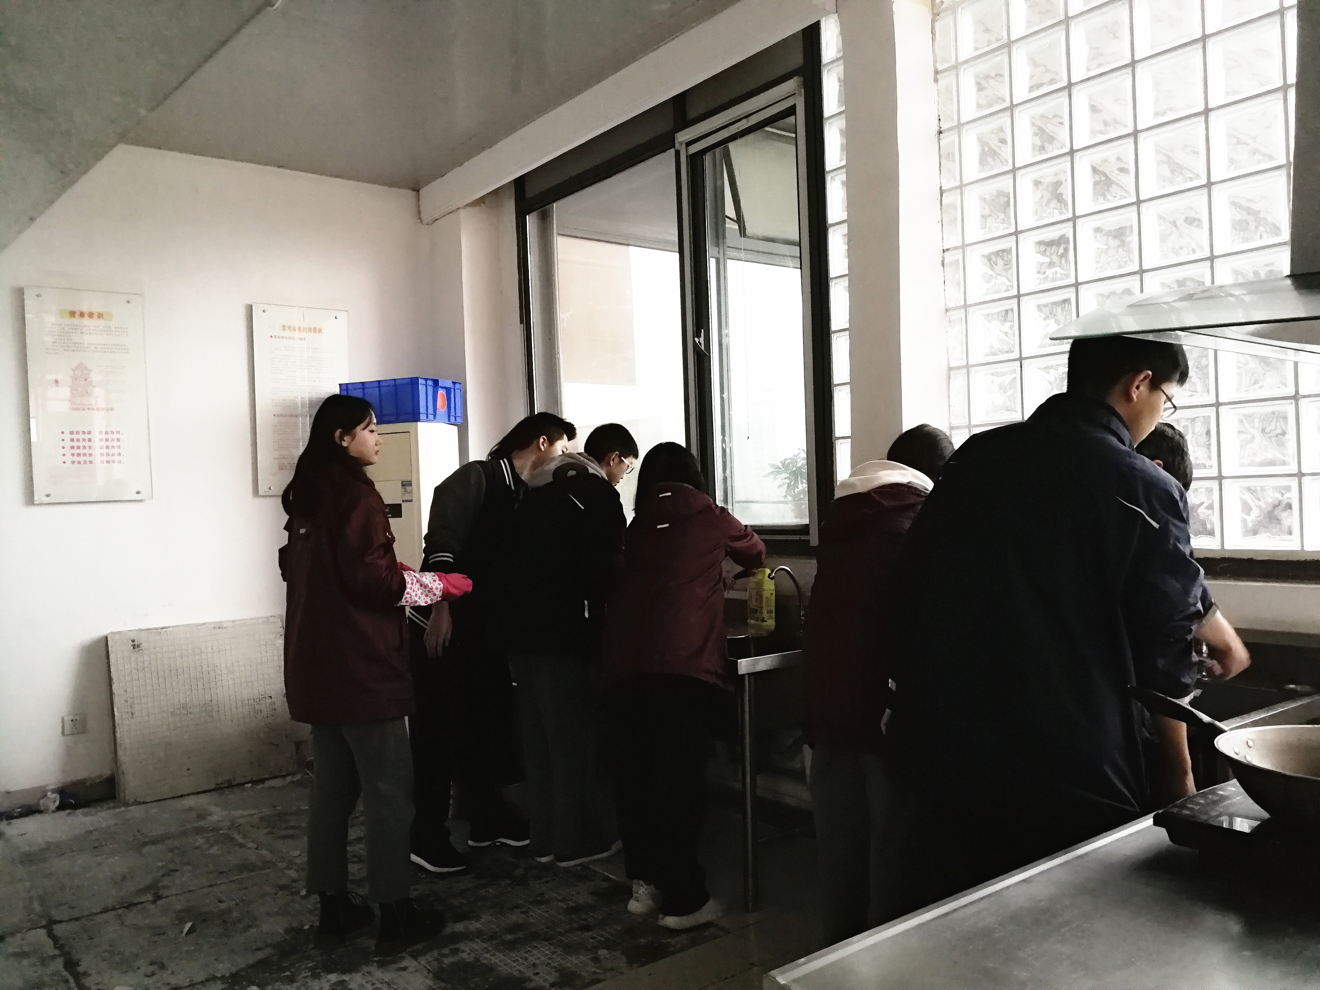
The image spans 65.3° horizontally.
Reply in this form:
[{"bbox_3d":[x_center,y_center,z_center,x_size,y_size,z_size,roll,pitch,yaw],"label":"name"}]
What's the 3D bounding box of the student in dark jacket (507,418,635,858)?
[{"bbox_3d":[-0.325,0.518,3.770,0.550,1.580,0.460,-2,0,-36],"label":"student in dark jacket"}]

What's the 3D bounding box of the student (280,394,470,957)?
[{"bbox_3d":[-0.849,0.511,3.070,0.520,1.630,0.460,-2,0,-30],"label":"student"}]

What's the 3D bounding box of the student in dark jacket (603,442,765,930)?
[{"bbox_3d":[0.072,0.561,3.220,0.470,1.470,0.550,-2,0,40],"label":"student in dark jacket"}]

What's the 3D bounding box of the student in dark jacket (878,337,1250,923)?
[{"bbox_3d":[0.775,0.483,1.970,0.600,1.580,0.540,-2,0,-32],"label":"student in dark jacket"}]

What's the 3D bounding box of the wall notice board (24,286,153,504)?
[{"bbox_3d":[-2.543,-0.438,4.594,0.467,0.940,0.030,-2,0,-38],"label":"wall notice board"}]

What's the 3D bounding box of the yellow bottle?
[{"bbox_3d":[0.372,0.387,3.770,0.075,0.245,0.085,-2,0,-38],"label":"yellow bottle"}]

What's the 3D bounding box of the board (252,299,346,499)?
[{"bbox_3d":[-1.788,-0.472,5.180,0.475,0.940,0.030,-2,0,-38],"label":"board"}]

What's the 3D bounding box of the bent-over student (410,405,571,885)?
[{"bbox_3d":[-0.625,0.503,3.780,0.600,1.630,0.500,-2,0,-5],"label":"bent-over student"}]

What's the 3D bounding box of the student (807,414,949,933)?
[{"bbox_3d":[0.588,0.544,2.630,0.550,1.470,0.470,-2,0,-40],"label":"student"}]

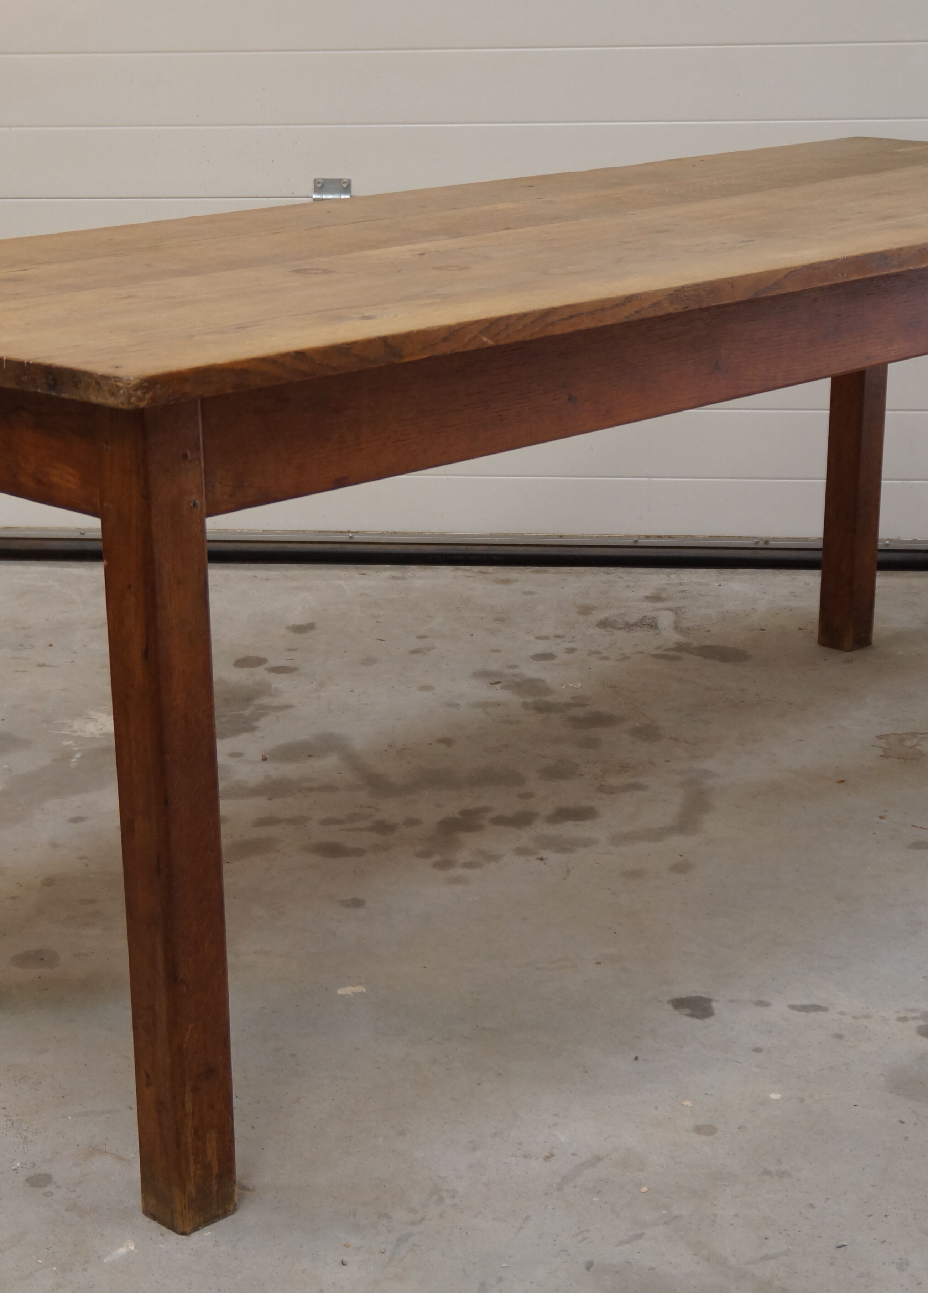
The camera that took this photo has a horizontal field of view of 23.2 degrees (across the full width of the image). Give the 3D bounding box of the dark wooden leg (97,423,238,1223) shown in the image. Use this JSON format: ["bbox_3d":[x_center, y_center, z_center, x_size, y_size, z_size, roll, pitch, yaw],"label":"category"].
[{"bbox_3d":[-0.247,0.152,1.915,0.058,0.730,0.061,-17,23,-42],"label":"dark wooden leg"}]

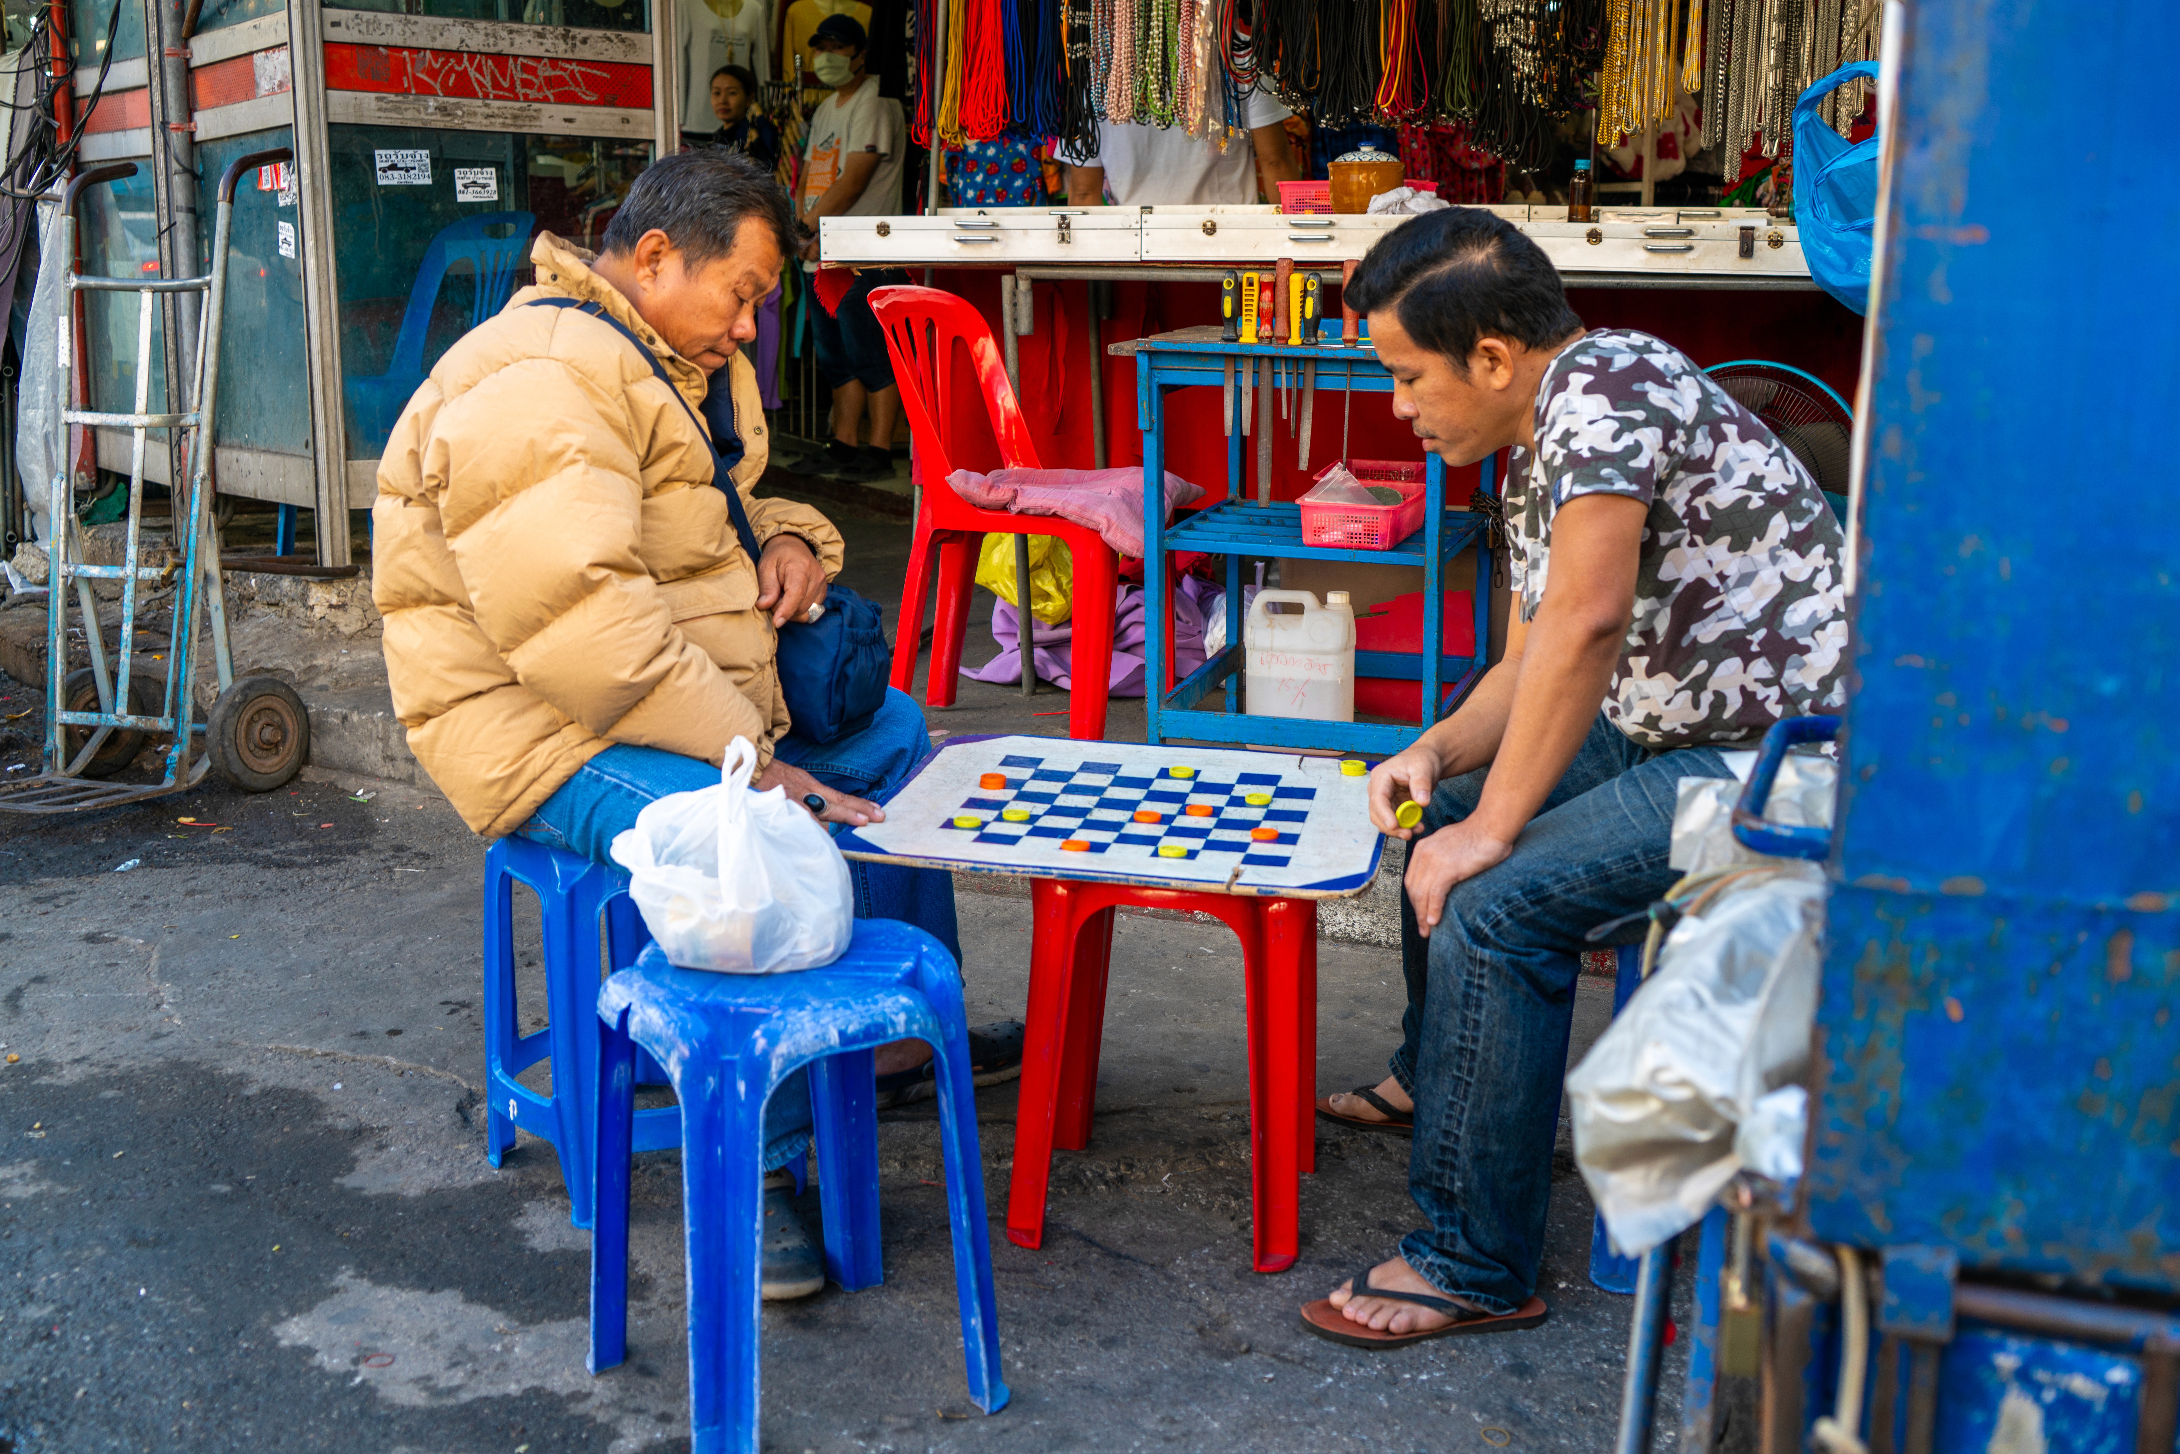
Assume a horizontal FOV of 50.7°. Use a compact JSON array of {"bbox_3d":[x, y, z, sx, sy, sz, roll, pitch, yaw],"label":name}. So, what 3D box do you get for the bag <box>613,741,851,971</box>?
[{"bbox_3d":[-0.366,0.131,2.336,0.235,0.205,0.190,2,12,6],"label":"bag"}]

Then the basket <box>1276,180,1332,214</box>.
[{"bbox_3d":[0.567,-1.127,4.896,0.340,0.090,0.240,4,12,17],"label":"basket"}]

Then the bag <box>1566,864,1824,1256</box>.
[{"bbox_3d":[0.532,0.292,2.030,0.225,0.320,0.200,2,12,6],"label":"bag"}]

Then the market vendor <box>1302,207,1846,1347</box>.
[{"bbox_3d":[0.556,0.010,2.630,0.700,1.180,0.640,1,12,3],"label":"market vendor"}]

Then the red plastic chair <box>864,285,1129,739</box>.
[{"bbox_3d":[-0.150,-0.415,4.516,0.530,0.860,0.450,4,12,17],"label":"red plastic chair"}]

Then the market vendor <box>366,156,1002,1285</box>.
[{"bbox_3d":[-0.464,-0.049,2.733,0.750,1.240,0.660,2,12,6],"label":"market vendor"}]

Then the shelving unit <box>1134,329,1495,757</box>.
[{"bbox_3d":[0.440,-0.312,4.287,0.530,0.770,0.660,4,12,15],"label":"shelving unit"}]

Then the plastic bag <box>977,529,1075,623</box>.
[{"bbox_3d":[-0.135,-0.341,5.151,0.260,0.240,0.200,2,12,6],"label":"plastic bag"}]

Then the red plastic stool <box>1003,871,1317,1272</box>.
[{"bbox_3d":[0.104,0.366,2.744,0.335,0.432,0.335,3,12,11],"label":"red plastic stool"}]

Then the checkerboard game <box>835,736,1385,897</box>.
[{"bbox_3d":[0.056,0.108,2.848,0.615,0.022,0.600,4,14,10],"label":"checkerboard game"}]

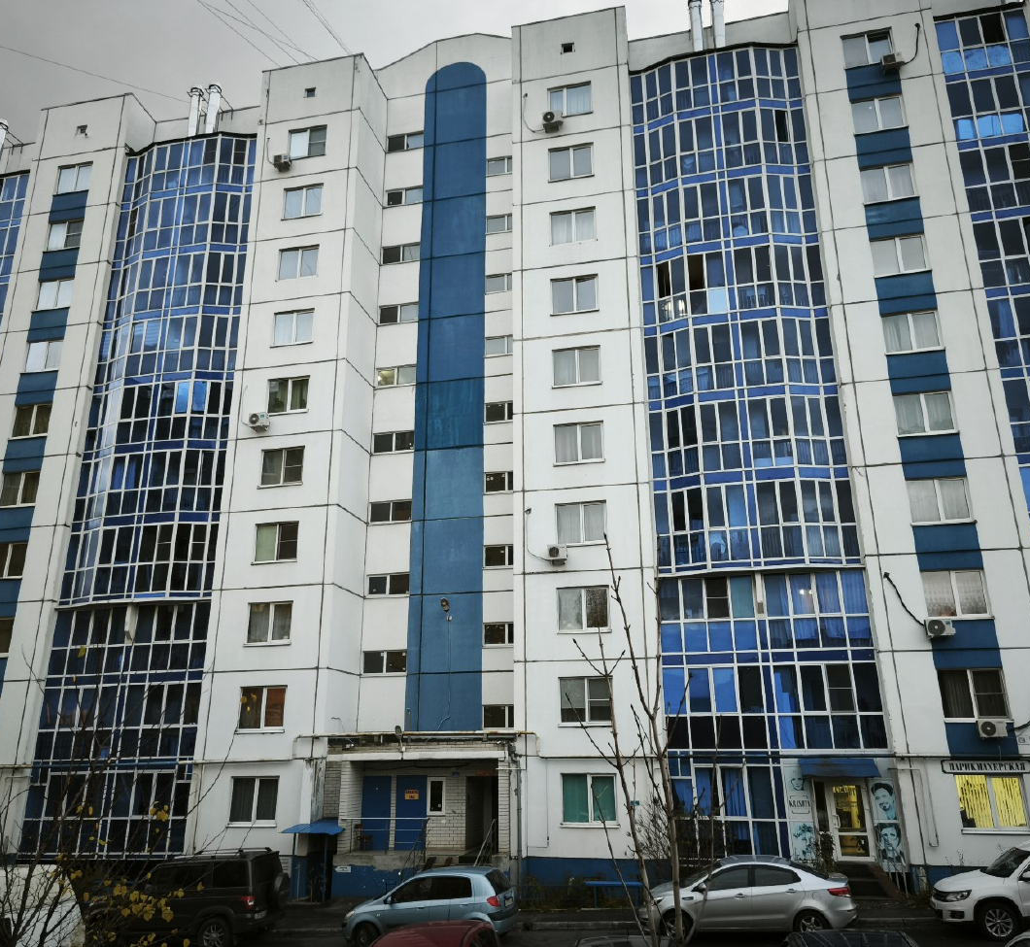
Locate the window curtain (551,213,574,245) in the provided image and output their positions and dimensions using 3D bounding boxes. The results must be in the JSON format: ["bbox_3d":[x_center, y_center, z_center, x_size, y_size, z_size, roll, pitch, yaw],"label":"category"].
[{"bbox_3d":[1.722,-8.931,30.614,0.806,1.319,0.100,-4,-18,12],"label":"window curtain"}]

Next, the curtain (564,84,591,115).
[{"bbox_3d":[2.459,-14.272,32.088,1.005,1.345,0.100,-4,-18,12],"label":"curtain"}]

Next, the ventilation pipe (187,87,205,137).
[{"bbox_3d":[-14.238,-15.864,37.134,0.480,3.100,0.480,-4,-17,12],"label":"ventilation pipe"}]

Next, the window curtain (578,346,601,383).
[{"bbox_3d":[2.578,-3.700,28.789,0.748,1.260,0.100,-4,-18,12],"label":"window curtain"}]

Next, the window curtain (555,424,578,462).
[{"bbox_3d":[1.760,-1.023,28.515,0.800,1.300,0.100,-4,-17,12],"label":"window curtain"}]

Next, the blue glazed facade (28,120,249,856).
[{"bbox_3d":[-13.773,-0.907,32.108,6.450,28.250,1.000,-4,-18,12],"label":"blue glazed facade"}]

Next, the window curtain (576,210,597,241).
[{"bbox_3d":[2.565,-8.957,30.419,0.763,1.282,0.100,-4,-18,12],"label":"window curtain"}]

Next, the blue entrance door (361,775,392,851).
[{"bbox_3d":[-4.331,10.609,26.225,0.940,2.151,0.080,-4,-18,12],"label":"blue entrance door"}]

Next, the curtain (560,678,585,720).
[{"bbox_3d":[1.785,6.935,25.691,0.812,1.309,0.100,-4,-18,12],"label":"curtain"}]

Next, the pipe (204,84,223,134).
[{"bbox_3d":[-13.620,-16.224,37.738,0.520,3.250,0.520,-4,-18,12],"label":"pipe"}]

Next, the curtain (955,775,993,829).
[{"bbox_3d":[12.548,8.963,22.926,0.900,1.350,0.100,-4,-17,12],"label":"curtain"}]

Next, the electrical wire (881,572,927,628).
[{"bbox_3d":[11.213,3.608,24.175,0.938,1.586,0.150,-4,-18,12],"label":"electrical wire"}]

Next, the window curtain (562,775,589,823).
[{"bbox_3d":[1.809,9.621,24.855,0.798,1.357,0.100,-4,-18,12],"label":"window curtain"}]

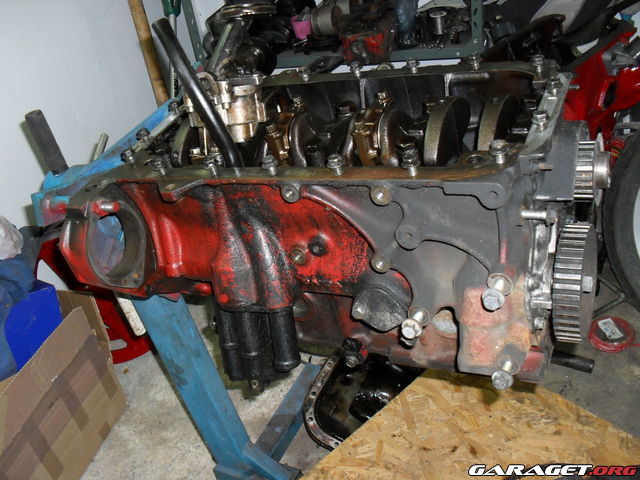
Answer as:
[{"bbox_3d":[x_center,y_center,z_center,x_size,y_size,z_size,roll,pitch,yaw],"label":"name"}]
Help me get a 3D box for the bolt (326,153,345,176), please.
[{"bbox_3d":[0.016,-0.069,0.612,0.016,0.024,0.016,4,40,29],"label":"bolt"}]

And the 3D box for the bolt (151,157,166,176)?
[{"bbox_3d":[-0.176,-0.079,0.720,0.015,0.022,0.015,4,40,29],"label":"bolt"}]

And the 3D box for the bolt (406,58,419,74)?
[{"bbox_3d":[0.110,-0.203,0.763,0.015,0.022,0.015,4,40,29],"label":"bolt"}]

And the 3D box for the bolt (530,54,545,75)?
[{"bbox_3d":[0.218,-0.173,0.643,0.014,0.019,0.014,4,39,29],"label":"bolt"}]

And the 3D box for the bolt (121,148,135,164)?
[{"bbox_3d":[-0.225,-0.097,0.770,0.015,0.022,0.015,4,40,29],"label":"bolt"}]

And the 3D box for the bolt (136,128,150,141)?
[{"bbox_3d":[-0.210,-0.123,0.779,0.015,0.017,0.015,4,39,29],"label":"bolt"}]

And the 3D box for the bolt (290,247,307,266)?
[{"bbox_3d":[-0.023,0.018,0.704,0.019,0.019,0.012,4,39,29],"label":"bolt"}]

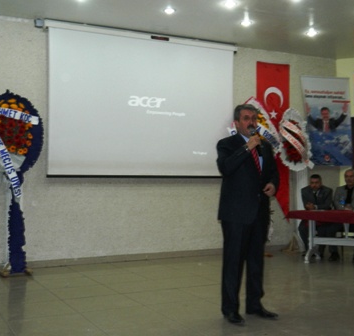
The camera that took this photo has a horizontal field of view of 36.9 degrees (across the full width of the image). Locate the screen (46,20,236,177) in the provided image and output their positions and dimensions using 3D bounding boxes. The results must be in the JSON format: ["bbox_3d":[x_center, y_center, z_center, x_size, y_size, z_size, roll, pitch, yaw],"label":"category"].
[{"bbox_3d":[-0.410,-0.917,7.836,3.056,2.130,0.100,1,-2,-26],"label":"screen"}]

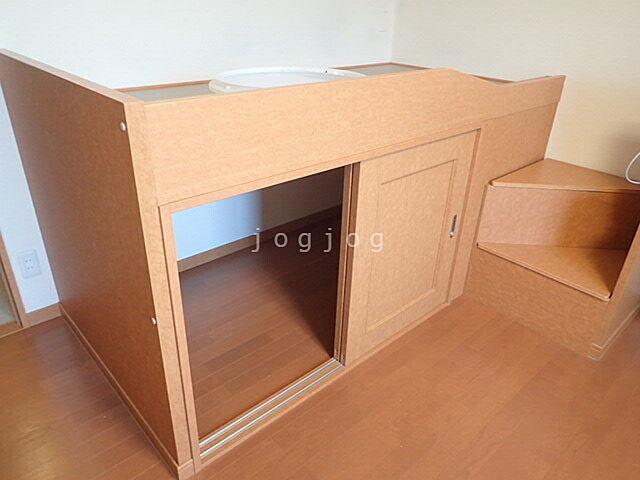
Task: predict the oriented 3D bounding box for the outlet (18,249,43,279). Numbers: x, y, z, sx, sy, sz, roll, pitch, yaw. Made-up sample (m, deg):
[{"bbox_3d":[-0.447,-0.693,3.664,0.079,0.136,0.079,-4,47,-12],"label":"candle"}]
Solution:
[{"bbox_3d":[-1.210,0.101,1.929,0.070,0.119,0.010,-21,35,-38],"label":"outlet"}]

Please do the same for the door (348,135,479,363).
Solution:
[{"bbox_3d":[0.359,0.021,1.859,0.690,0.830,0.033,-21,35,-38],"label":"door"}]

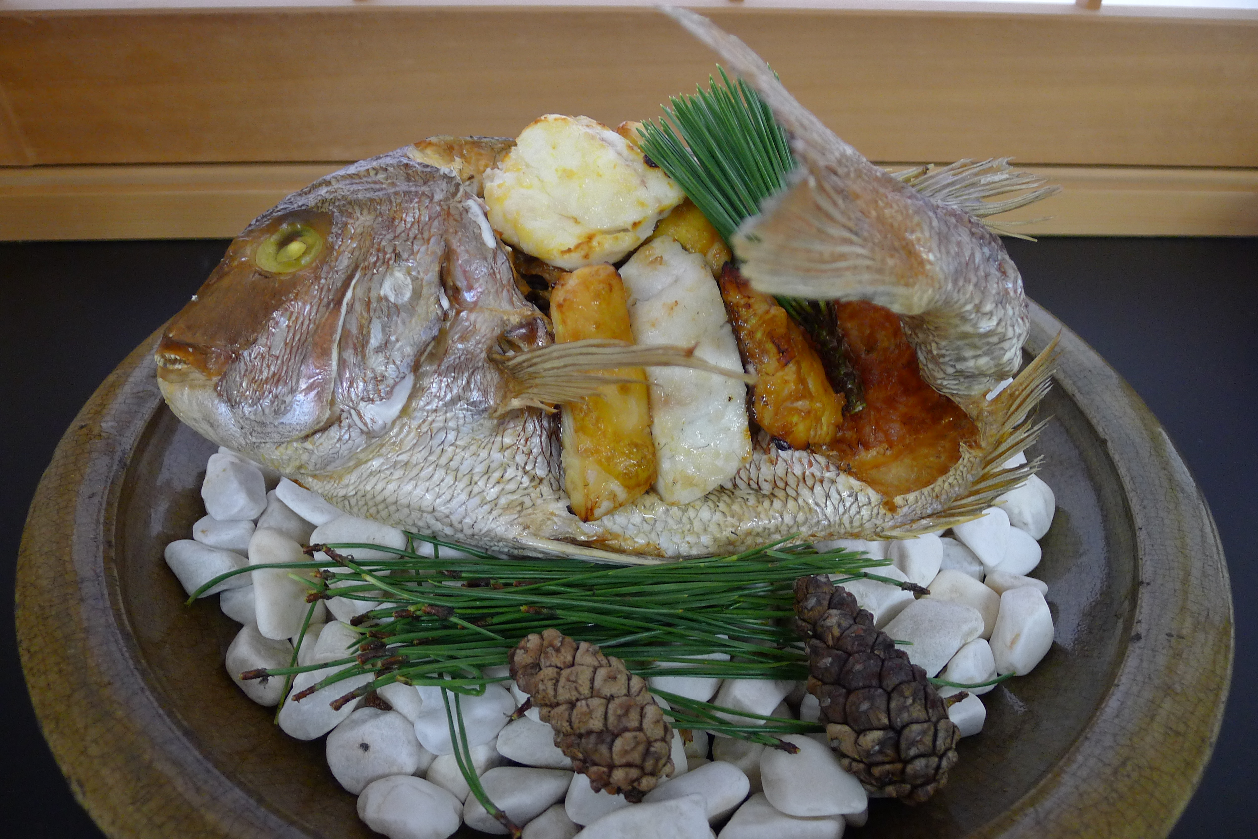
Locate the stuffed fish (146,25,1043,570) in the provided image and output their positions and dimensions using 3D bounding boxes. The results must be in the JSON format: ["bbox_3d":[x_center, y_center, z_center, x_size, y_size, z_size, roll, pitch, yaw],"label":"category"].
[{"bbox_3d":[-0.004,-0.037,0.229,0.261,0.144,0.092,2,40,0],"label":"stuffed fish"}]

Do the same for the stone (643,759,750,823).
[{"bbox_3d":[0.016,0.098,0.218,0.033,0.011,0.016,-12,42,-16],"label":"stone"}]

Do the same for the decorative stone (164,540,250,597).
[{"bbox_3d":[-0.129,0.046,0.258,0.030,0.017,0.016,12,41,12],"label":"decorative stone"}]

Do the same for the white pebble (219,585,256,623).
[{"bbox_3d":[-0.118,0.056,0.256,0.017,0.011,0.013,31,48,30],"label":"white pebble"}]

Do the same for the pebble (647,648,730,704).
[{"bbox_3d":[0.015,0.065,0.216,0.022,0.013,0.017,2,40,0],"label":"pebble"}]

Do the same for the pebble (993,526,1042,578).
[{"bbox_3d":[0.134,0.046,0.294,0.020,0.015,0.022,16,42,17],"label":"pebble"}]

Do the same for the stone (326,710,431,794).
[{"bbox_3d":[-0.064,0.084,0.214,0.026,0.016,0.021,16,41,16],"label":"stone"}]

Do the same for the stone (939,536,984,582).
[{"bbox_3d":[0.108,0.046,0.272,0.017,0.013,0.020,20,43,21],"label":"stone"}]

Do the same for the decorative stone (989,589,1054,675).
[{"bbox_3d":[0.116,0.062,0.248,0.016,0.018,0.032,20,43,21],"label":"decorative stone"}]

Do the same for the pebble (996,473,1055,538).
[{"bbox_3d":[0.134,0.030,0.288,0.021,0.023,0.025,16,42,17],"label":"pebble"}]

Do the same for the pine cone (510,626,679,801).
[{"bbox_3d":[-0.013,0.076,0.214,0.028,0.028,0.050,-26,51,-29],"label":"pine cone"}]

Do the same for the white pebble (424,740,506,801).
[{"bbox_3d":[-0.039,0.083,0.201,0.018,0.014,0.016,2,40,0],"label":"white pebble"}]

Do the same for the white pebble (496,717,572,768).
[{"bbox_3d":[-0.023,0.087,0.226,0.025,0.010,0.015,6,40,5],"label":"white pebble"}]

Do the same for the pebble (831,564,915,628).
[{"bbox_3d":[0.071,0.053,0.251,0.029,0.017,0.021,-12,41,-16],"label":"pebble"}]

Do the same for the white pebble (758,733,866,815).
[{"bbox_3d":[0.048,0.093,0.220,0.029,0.012,0.018,20,44,21],"label":"white pebble"}]

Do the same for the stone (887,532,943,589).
[{"bbox_3d":[0.083,0.041,0.245,0.015,0.012,0.019,2,40,0],"label":"stone"}]

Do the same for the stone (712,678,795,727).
[{"bbox_3d":[0.036,0.079,0.237,0.026,0.012,0.017,-11,42,-15],"label":"stone"}]

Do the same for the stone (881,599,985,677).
[{"bbox_3d":[0.080,0.058,0.224,0.034,0.013,0.022,-15,42,-19],"label":"stone"}]

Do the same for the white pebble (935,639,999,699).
[{"bbox_3d":[0.104,0.076,0.258,0.018,0.013,0.019,20,43,20],"label":"white pebble"}]

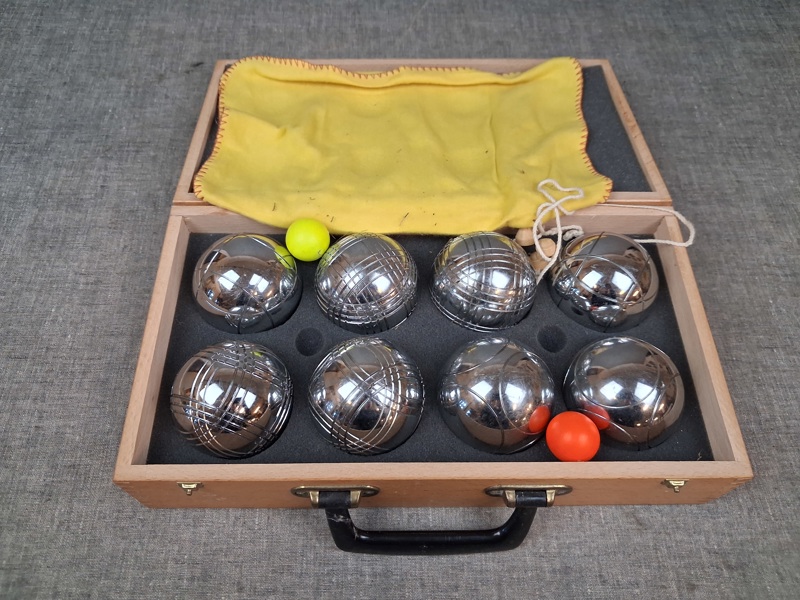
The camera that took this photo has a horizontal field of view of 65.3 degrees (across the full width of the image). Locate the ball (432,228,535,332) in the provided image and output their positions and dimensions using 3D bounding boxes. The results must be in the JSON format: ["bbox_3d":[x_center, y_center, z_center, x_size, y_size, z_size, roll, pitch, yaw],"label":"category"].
[{"bbox_3d":[0.058,-0.012,0.435,0.072,0.072,0.072,1,59,-1],"label":"ball"}]

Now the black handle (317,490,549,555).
[{"bbox_3d":[0.019,0.136,0.378,0.133,0.042,0.033,0,59,-1],"label":"black handle"}]

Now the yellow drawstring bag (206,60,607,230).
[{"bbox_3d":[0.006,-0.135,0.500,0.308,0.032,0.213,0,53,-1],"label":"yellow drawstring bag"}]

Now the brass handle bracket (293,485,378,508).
[{"bbox_3d":[-0.038,0.117,0.366,0.052,0.020,0.011,0,59,-1],"label":"brass handle bracket"}]

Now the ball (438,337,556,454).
[{"bbox_3d":[0.061,0.060,0.396,0.073,0.073,0.073,0,59,-1],"label":"ball"}]

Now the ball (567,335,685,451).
[{"bbox_3d":[0.141,0.059,0.394,0.072,0.072,0.072,1,59,-1],"label":"ball"}]

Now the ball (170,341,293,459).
[{"bbox_3d":[-0.105,0.062,0.392,0.073,0.073,0.073,0,59,-1],"label":"ball"}]

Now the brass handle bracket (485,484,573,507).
[{"bbox_3d":[0.076,0.117,0.368,0.052,0.020,0.011,0,59,-1],"label":"brass handle bracket"}]

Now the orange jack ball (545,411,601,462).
[{"bbox_3d":[0.102,0.081,0.369,0.031,0.031,0.031,1,59,-1],"label":"orange jack ball"}]

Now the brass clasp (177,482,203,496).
[{"bbox_3d":[-0.120,0.109,0.359,0.014,0.018,0.004,0,59,-1],"label":"brass clasp"}]

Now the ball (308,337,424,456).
[{"bbox_3d":[-0.020,0.060,0.391,0.072,0.072,0.072,0,59,-1],"label":"ball"}]

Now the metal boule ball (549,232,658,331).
[{"bbox_3d":[0.142,-0.011,0.436,0.072,0.072,0.072,1,59,-1],"label":"metal boule ball"}]

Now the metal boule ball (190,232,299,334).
[{"bbox_3d":[-0.106,-0.010,0.435,0.073,0.073,0.073,0,59,-1],"label":"metal boule ball"}]

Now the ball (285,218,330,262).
[{"bbox_3d":[-0.065,-0.042,0.439,0.031,0.031,0.031,0,59,-1],"label":"ball"}]

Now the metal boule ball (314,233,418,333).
[{"bbox_3d":[-0.023,-0.011,0.437,0.073,0.073,0.073,0,59,-1],"label":"metal boule ball"}]

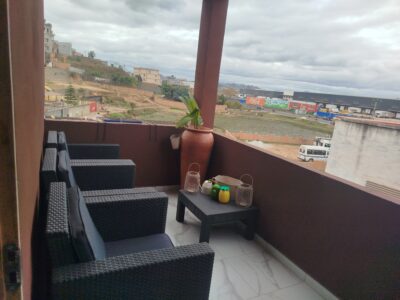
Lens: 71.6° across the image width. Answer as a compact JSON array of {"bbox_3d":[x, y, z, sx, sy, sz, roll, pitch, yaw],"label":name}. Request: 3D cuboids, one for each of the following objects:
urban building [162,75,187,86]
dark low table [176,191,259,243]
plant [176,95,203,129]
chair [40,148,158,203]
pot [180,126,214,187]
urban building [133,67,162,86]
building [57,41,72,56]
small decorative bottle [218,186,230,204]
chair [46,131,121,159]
[{"bbox_3d":[-16.888,-45.697,183.648,16.000,7.000,10.000,5,13,-6],"label":"urban building"},{"bbox_3d":[0.157,0.643,2.751,0.566,0.343,0.580,-1,15,-29],"label":"dark low table"},{"bbox_3d":[-0.120,-0.460,3.268,0.310,0.410,0.290,6,13,-1],"label":"plant"},{"bbox_3d":[-0.809,0.438,2.167,0.699,0.790,0.745,0,14,-26],"label":"chair"},{"bbox_3d":[-0.062,0.183,3.412,0.399,0.891,0.399,6,13,-1],"label":"pot"},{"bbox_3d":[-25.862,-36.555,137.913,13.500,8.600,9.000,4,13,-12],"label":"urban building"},{"bbox_3d":[-49.918,-37.346,102.535,6.300,6.000,6.300,0,14,-26],"label":"building"},{"bbox_3d":[0.242,0.424,2.655,0.109,0.143,0.109,6,13,-1],"label":"small decorative bottle"},{"bbox_3d":[-1.132,0.255,2.808,0.699,0.790,0.745,0,15,-27],"label":"chair"}]

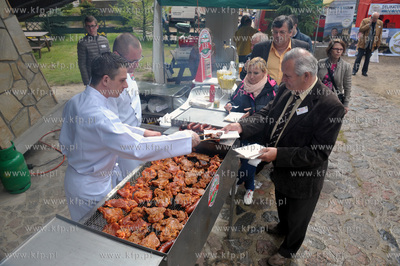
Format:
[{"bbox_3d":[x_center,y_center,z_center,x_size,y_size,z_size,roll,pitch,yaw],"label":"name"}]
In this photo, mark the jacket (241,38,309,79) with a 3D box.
[{"bbox_3d":[0.815,-0.558,3.106,0.590,0.780,0.380,7,24,18],"label":"jacket"}]

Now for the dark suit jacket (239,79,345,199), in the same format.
[{"bbox_3d":[0.672,-0.022,2.103,0.510,0.790,0.610,-12,25,-26],"label":"dark suit jacket"}]

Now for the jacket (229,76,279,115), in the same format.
[{"bbox_3d":[0.528,-0.240,2.738,0.490,0.630,0.390,11,25,25],"label":"jacket"}]

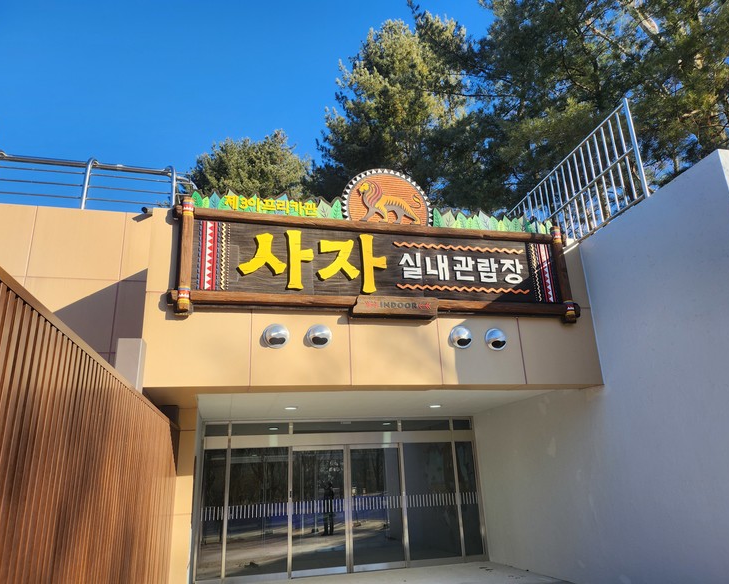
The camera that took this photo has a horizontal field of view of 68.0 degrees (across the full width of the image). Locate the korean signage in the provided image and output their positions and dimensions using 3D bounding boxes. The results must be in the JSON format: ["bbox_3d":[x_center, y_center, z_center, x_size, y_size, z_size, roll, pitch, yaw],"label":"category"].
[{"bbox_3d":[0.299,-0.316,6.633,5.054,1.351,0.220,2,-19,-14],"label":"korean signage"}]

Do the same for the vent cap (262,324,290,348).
[{"bbox_3d":[-0.989,0.507,6.063,0.270,0.270,0.130,2,-19,-14],"label":"vent cap"}]

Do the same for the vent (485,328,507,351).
[{"bbox_3d":[1.636,0.591,6.704,0.270,0.270,0.130,2,-19,-14],"label":"vent"}]

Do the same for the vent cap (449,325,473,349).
[{"bbox_3d":[1.185,0.556,6.601,0.270,0.270,0.130,2,-19,-14],"label":"vent cap"}]

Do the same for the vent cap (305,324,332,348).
[{"bbox_3d":[-0.514,0.518,6.181,0.270,0.270,0.130,2,-19,-14],"label":"vent cap"}]

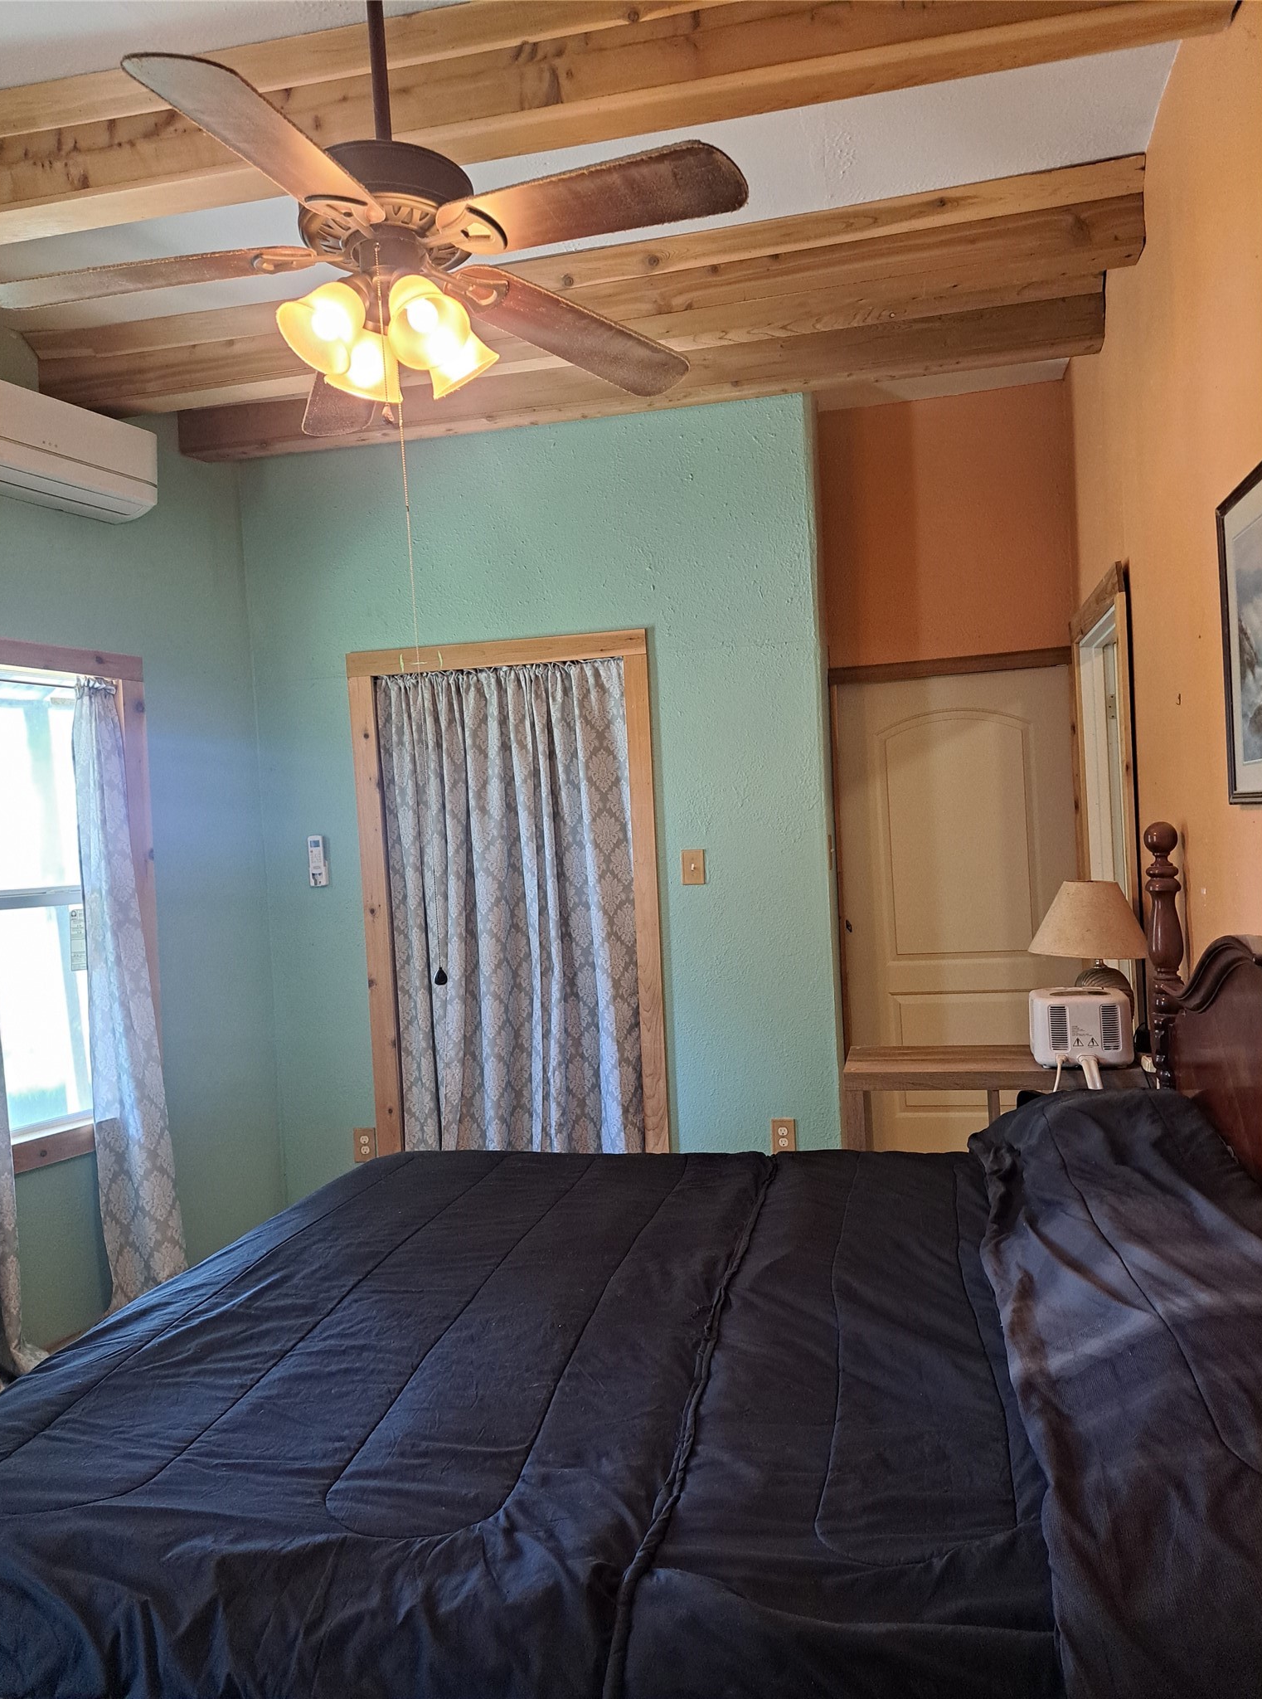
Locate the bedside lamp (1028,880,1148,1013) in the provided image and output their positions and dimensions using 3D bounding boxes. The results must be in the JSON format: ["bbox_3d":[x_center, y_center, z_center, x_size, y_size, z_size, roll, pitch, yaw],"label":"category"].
[{"bbox_3d":[1.199,0.302,3.037,0.288,0.437,0.288,-3,1,12],"label":"bedside lamp"}]

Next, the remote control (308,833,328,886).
[{"bbox_3d":[-1.140,0.044,4.301,0.060,0.185,0.030,-3,1,12],"label":"remote control"}]

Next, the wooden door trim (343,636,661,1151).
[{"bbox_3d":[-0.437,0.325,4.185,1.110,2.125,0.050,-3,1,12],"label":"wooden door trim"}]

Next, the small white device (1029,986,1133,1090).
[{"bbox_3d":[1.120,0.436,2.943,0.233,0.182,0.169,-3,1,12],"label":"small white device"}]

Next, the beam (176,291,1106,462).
[{"bbox_3d":[-0.056,-1.549,3.910,3.071,0.140,0.110,-3,1,10],"label":"beam"}]

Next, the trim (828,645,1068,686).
[{"bbox_3d":[1.214,-0.702,4.518,0.893,0.072,0.030,-3,1,12],"label":"trim"}]

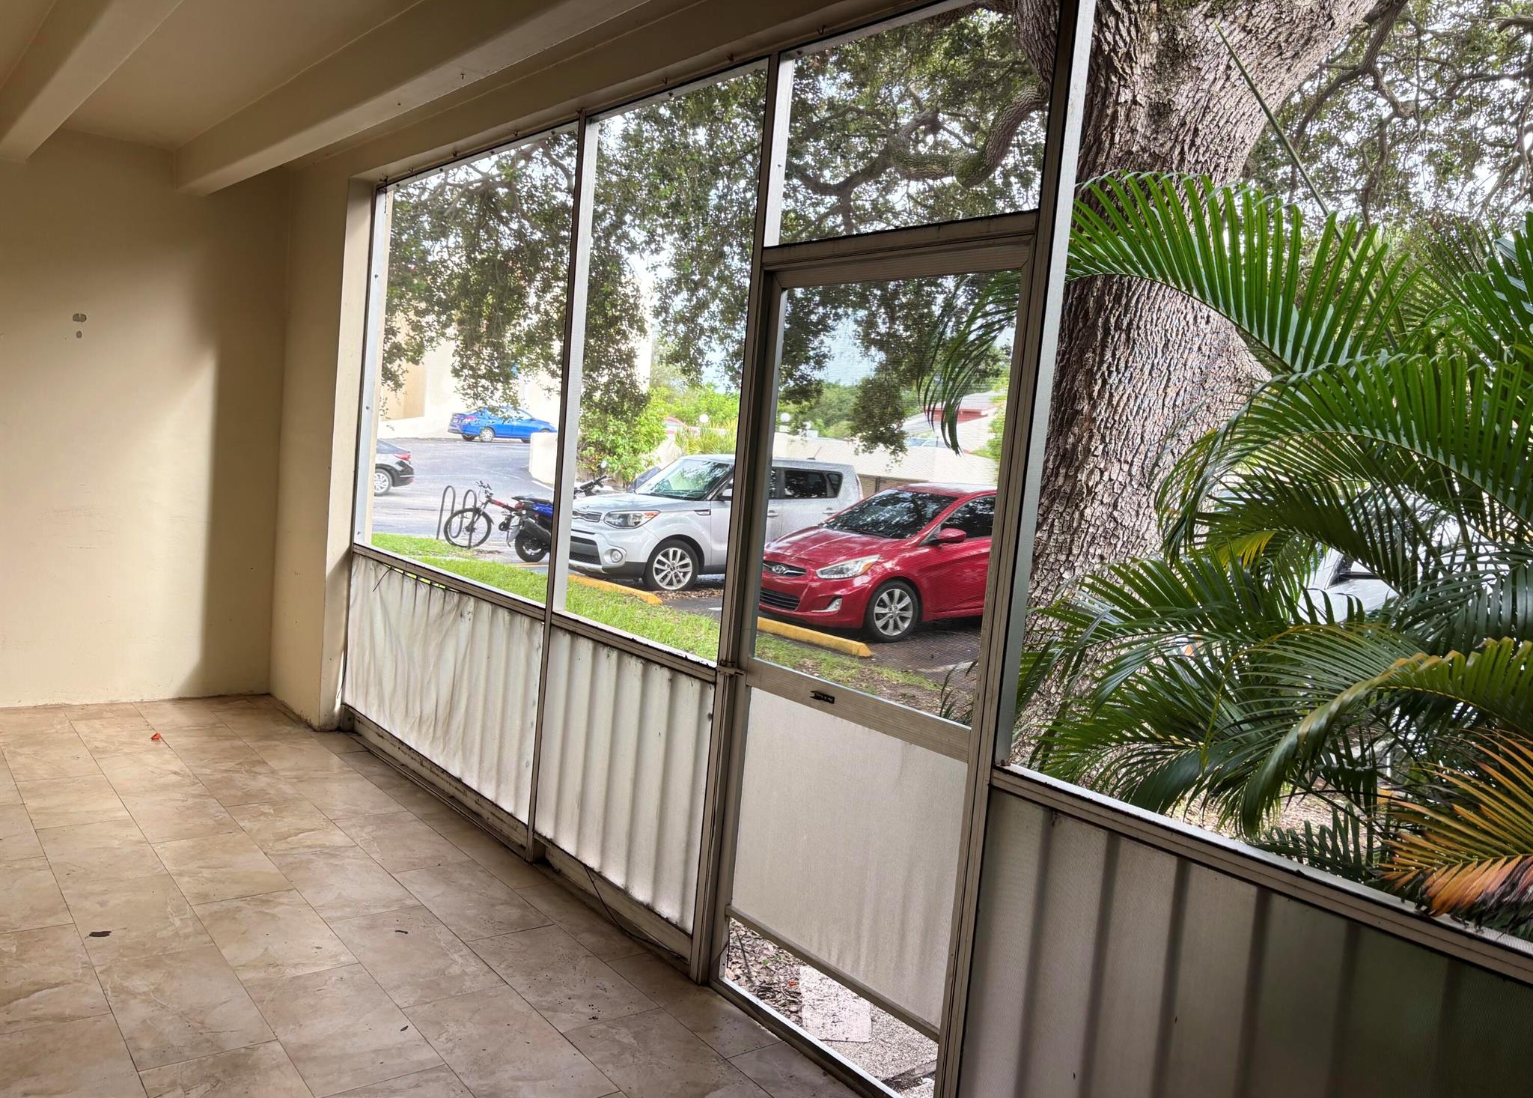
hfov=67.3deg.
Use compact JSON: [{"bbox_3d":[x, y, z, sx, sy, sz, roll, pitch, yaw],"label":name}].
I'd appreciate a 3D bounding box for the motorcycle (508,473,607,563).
[{"bbox_3d":[-2.665,-0.408,15.312,1.880,1.150,0.720,0,7,-45],"label":"motorcycle"}]

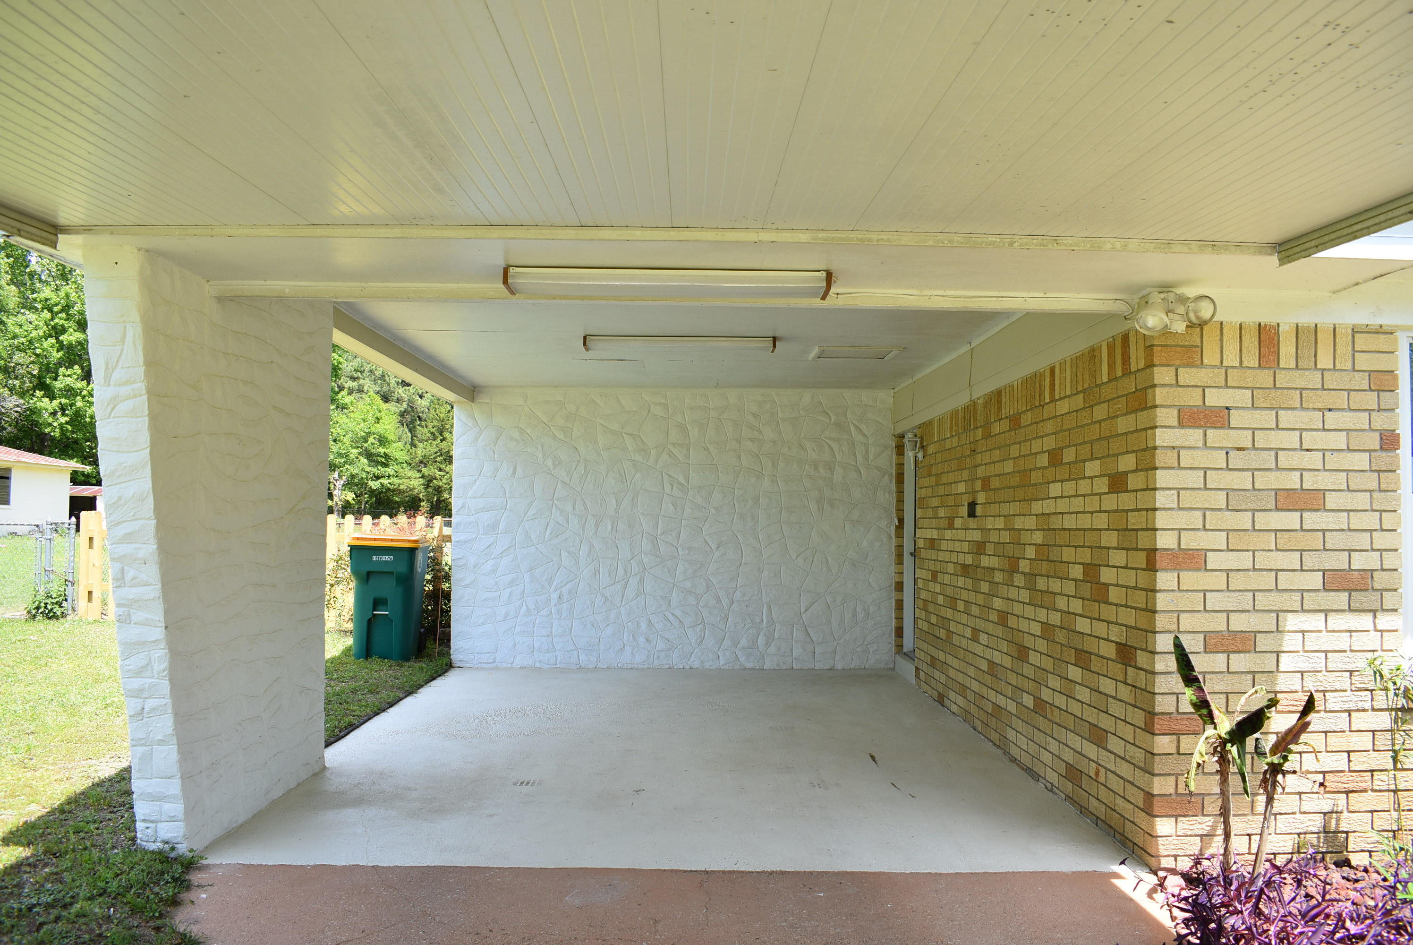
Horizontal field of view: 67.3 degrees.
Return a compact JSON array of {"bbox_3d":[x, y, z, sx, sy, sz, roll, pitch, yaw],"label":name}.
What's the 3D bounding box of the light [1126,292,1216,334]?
[{"bbox_3d":[1.816,-0.621,4.130,0.330,0.160,0.190,1,-3,-1],"label":"light"}]

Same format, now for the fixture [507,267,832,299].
[{"bbox_3d":[-0.150,-0.744,4.190,1.260,0.073,0.210,1,-3,-1],"label":"fixture"}]

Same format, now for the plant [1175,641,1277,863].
[{"bbox_3d":[1.975,1.070,4.050,0.390,0.900,0.350,1,-3,-1],"label":"plant"}]

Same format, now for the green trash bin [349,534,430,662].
[{"bbox_3d":[-3.100,1.225,10.400,0.680,1.160,0.790,1,-3,-8],"label":"green trash bin"}]

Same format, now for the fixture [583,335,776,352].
[{"bbox_3d":[-0.173,-0.845,7.050,1.260,0.073,0.200,1,-3,-1],"label":"fixture"}]

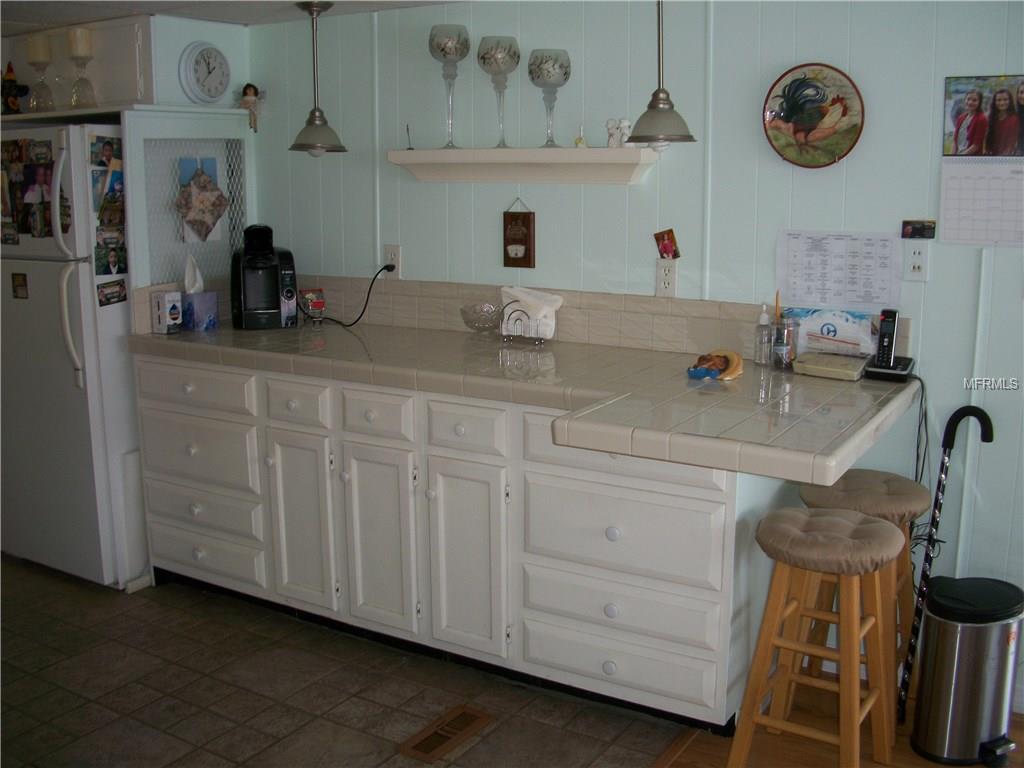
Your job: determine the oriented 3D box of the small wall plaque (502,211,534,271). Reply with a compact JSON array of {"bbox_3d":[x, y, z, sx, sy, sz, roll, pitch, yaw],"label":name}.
[{"bbox_3d":[0.024,-0.469,3.380,0.106,0.178,0.020,7,14,30],"label":"small wall plaque"}]

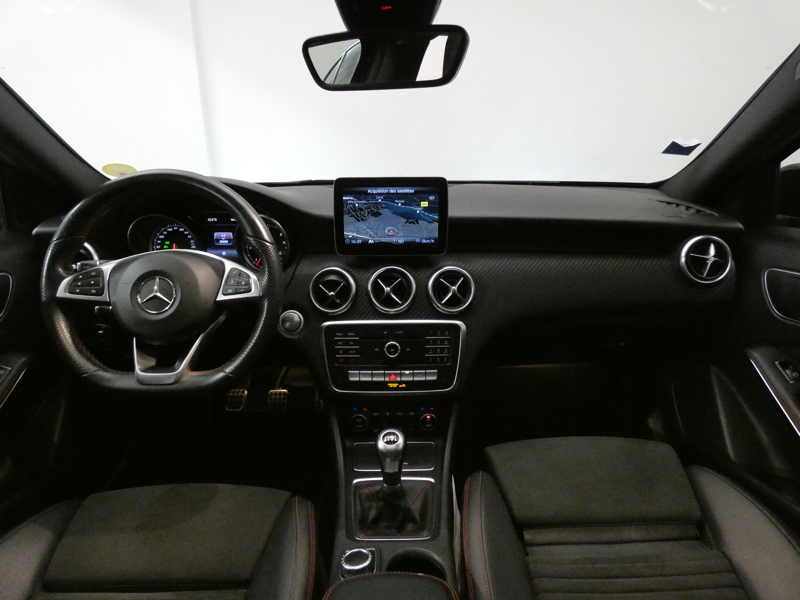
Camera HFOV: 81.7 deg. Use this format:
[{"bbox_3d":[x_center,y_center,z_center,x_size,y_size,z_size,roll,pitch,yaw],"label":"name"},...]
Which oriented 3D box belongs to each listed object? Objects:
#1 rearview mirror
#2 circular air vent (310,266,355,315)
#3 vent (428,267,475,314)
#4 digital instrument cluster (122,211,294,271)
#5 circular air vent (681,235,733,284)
[{"bbox_3d":[-0.020,-0.337,0.653,0.243,0.073,0.038,5,22,17],"label":"rearview mirror"},{"bbox_3d":[-0.126,-0.018,0.868,0.086,0.086,0.035,0,-2,0],"label":"circular air vent"},{"bbox_3d":[0.097,-0.018,0.868,0.086,0.086,0.035,0,-2,0],"label":"vent"},{"bbox_3d":[-0.385,-0.118,0.932,0.325,0.118,0.050,0,2,0],"label":"digital instrument cluster"},{"bbox_3d":[0.552,-0.071,0.830,0.086,0.086,0.035,2,-1,6],"label":"circular air vent"}]

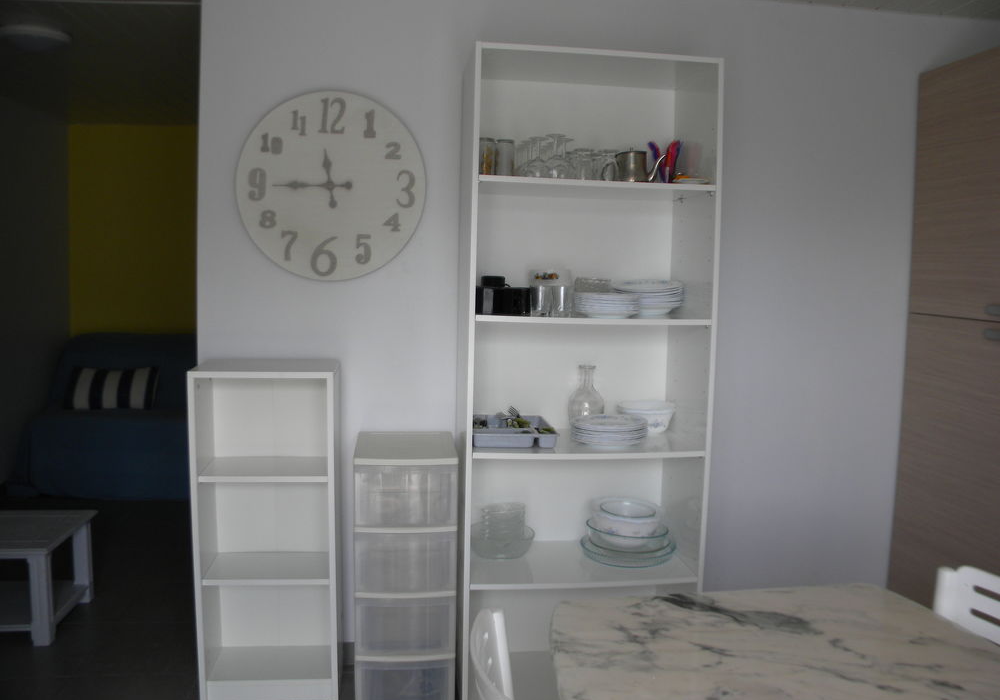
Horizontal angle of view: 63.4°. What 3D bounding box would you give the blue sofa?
[{"bbox_3d":[-1.927,0.355,5.049,1.763,0.927,0.977,0,6,-7],"label":"blue sofa"}]

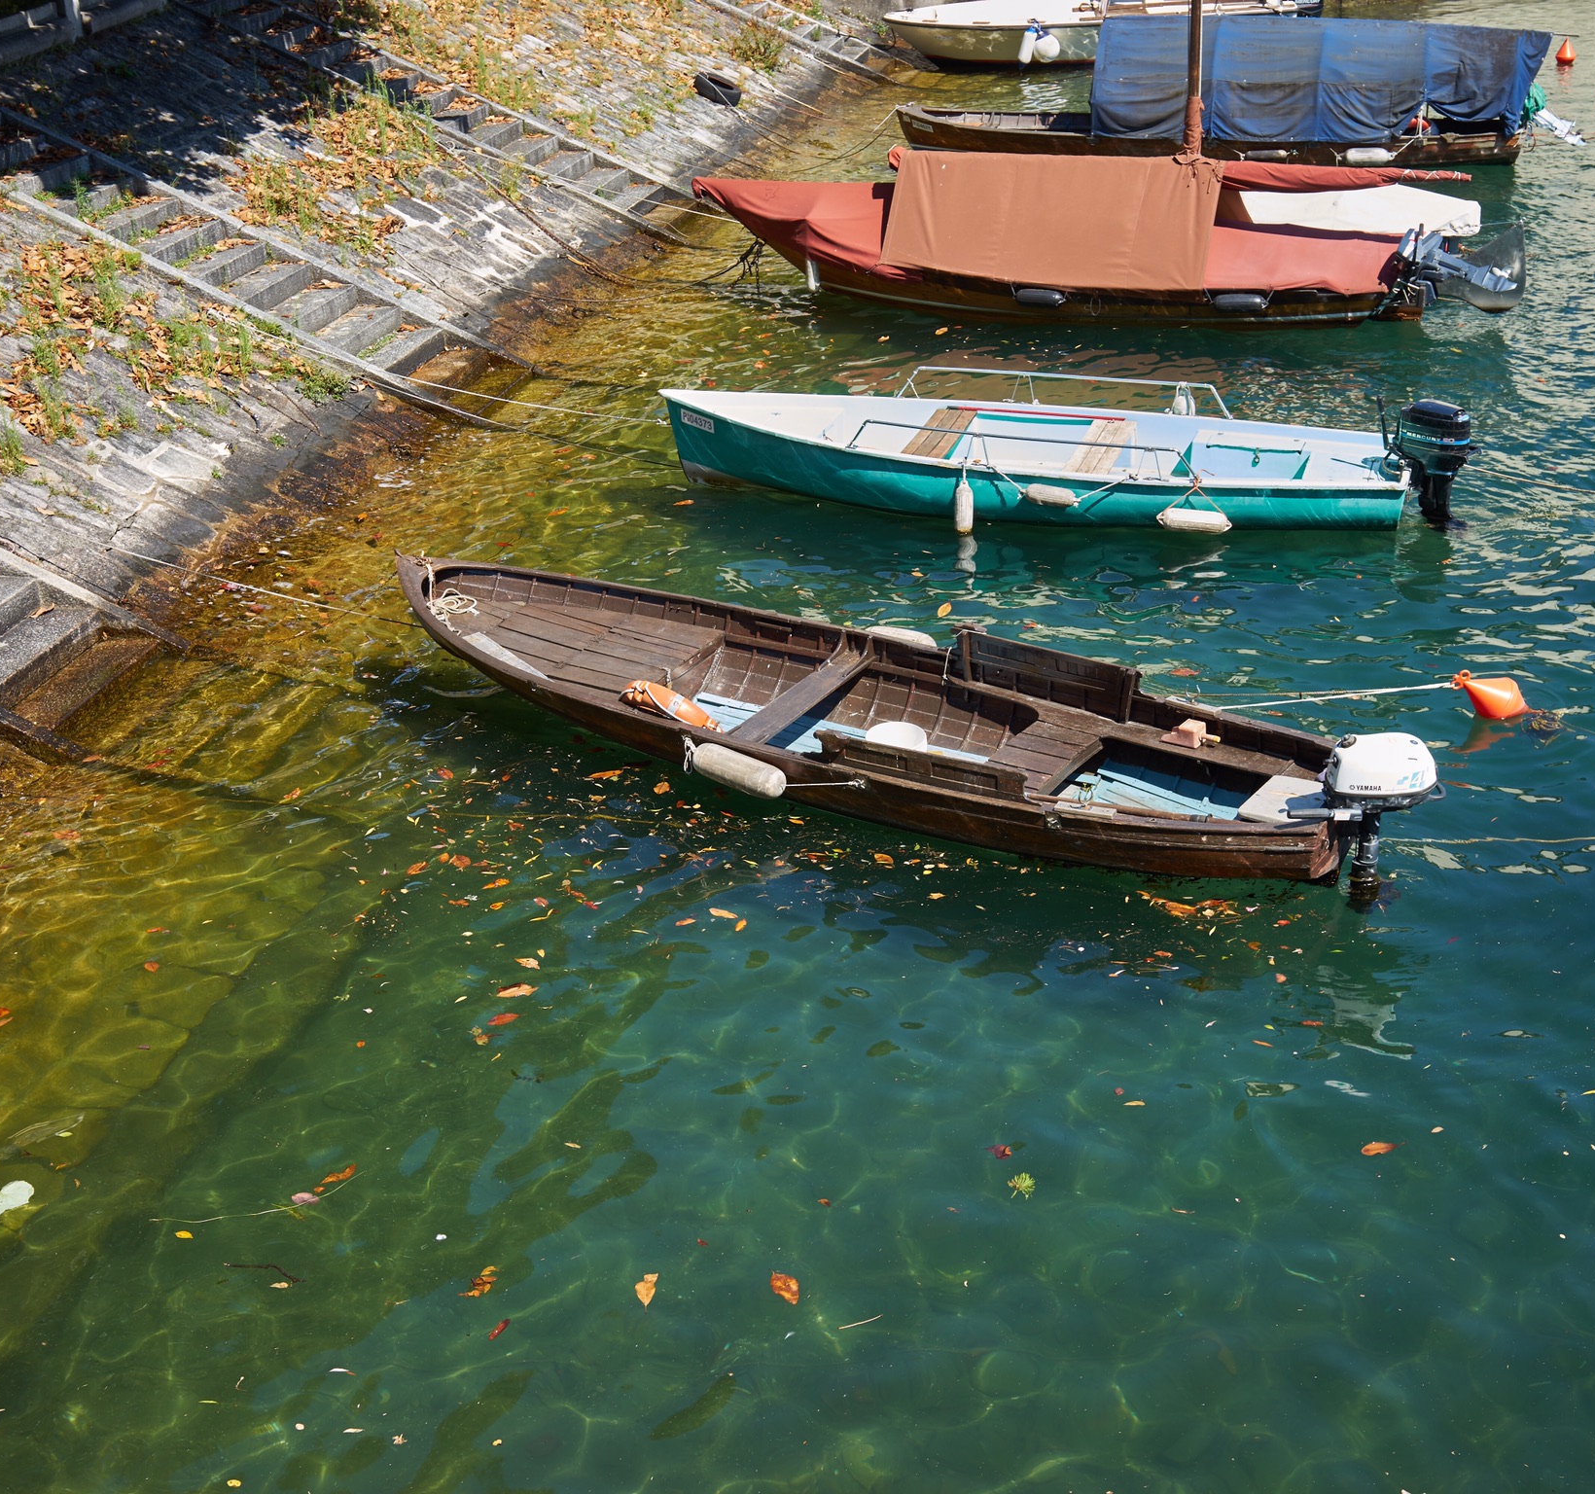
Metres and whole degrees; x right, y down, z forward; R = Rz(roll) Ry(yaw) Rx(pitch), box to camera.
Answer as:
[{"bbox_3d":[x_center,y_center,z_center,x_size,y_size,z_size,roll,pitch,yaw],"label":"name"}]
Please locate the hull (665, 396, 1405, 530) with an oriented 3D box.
[{"bbox_3d":[1.550,-2.031,14.969,5.037,0.780,1.420,3,28,9],"label":"hull"}]

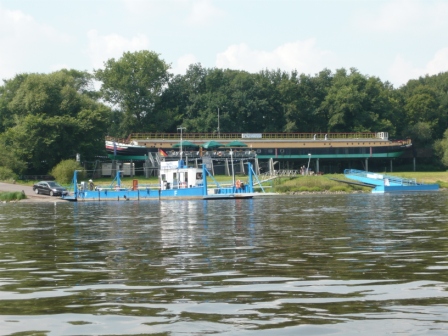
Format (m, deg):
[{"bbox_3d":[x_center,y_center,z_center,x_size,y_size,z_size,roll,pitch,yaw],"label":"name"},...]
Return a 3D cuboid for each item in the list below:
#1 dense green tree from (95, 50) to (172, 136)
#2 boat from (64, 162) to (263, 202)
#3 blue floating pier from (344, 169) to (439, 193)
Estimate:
[{"bbox_3d":[-19.074,-11.294,212.203,16.000,26.000,15.500,-2,-1,0],"label":"dense green tree"},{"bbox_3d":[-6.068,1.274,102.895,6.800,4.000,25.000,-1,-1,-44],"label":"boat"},{"bbox_3d":[18.444,1.383,115.485,9.000,2.700,8.000,-1,-1,-44],"label":"blue floating pier"}]

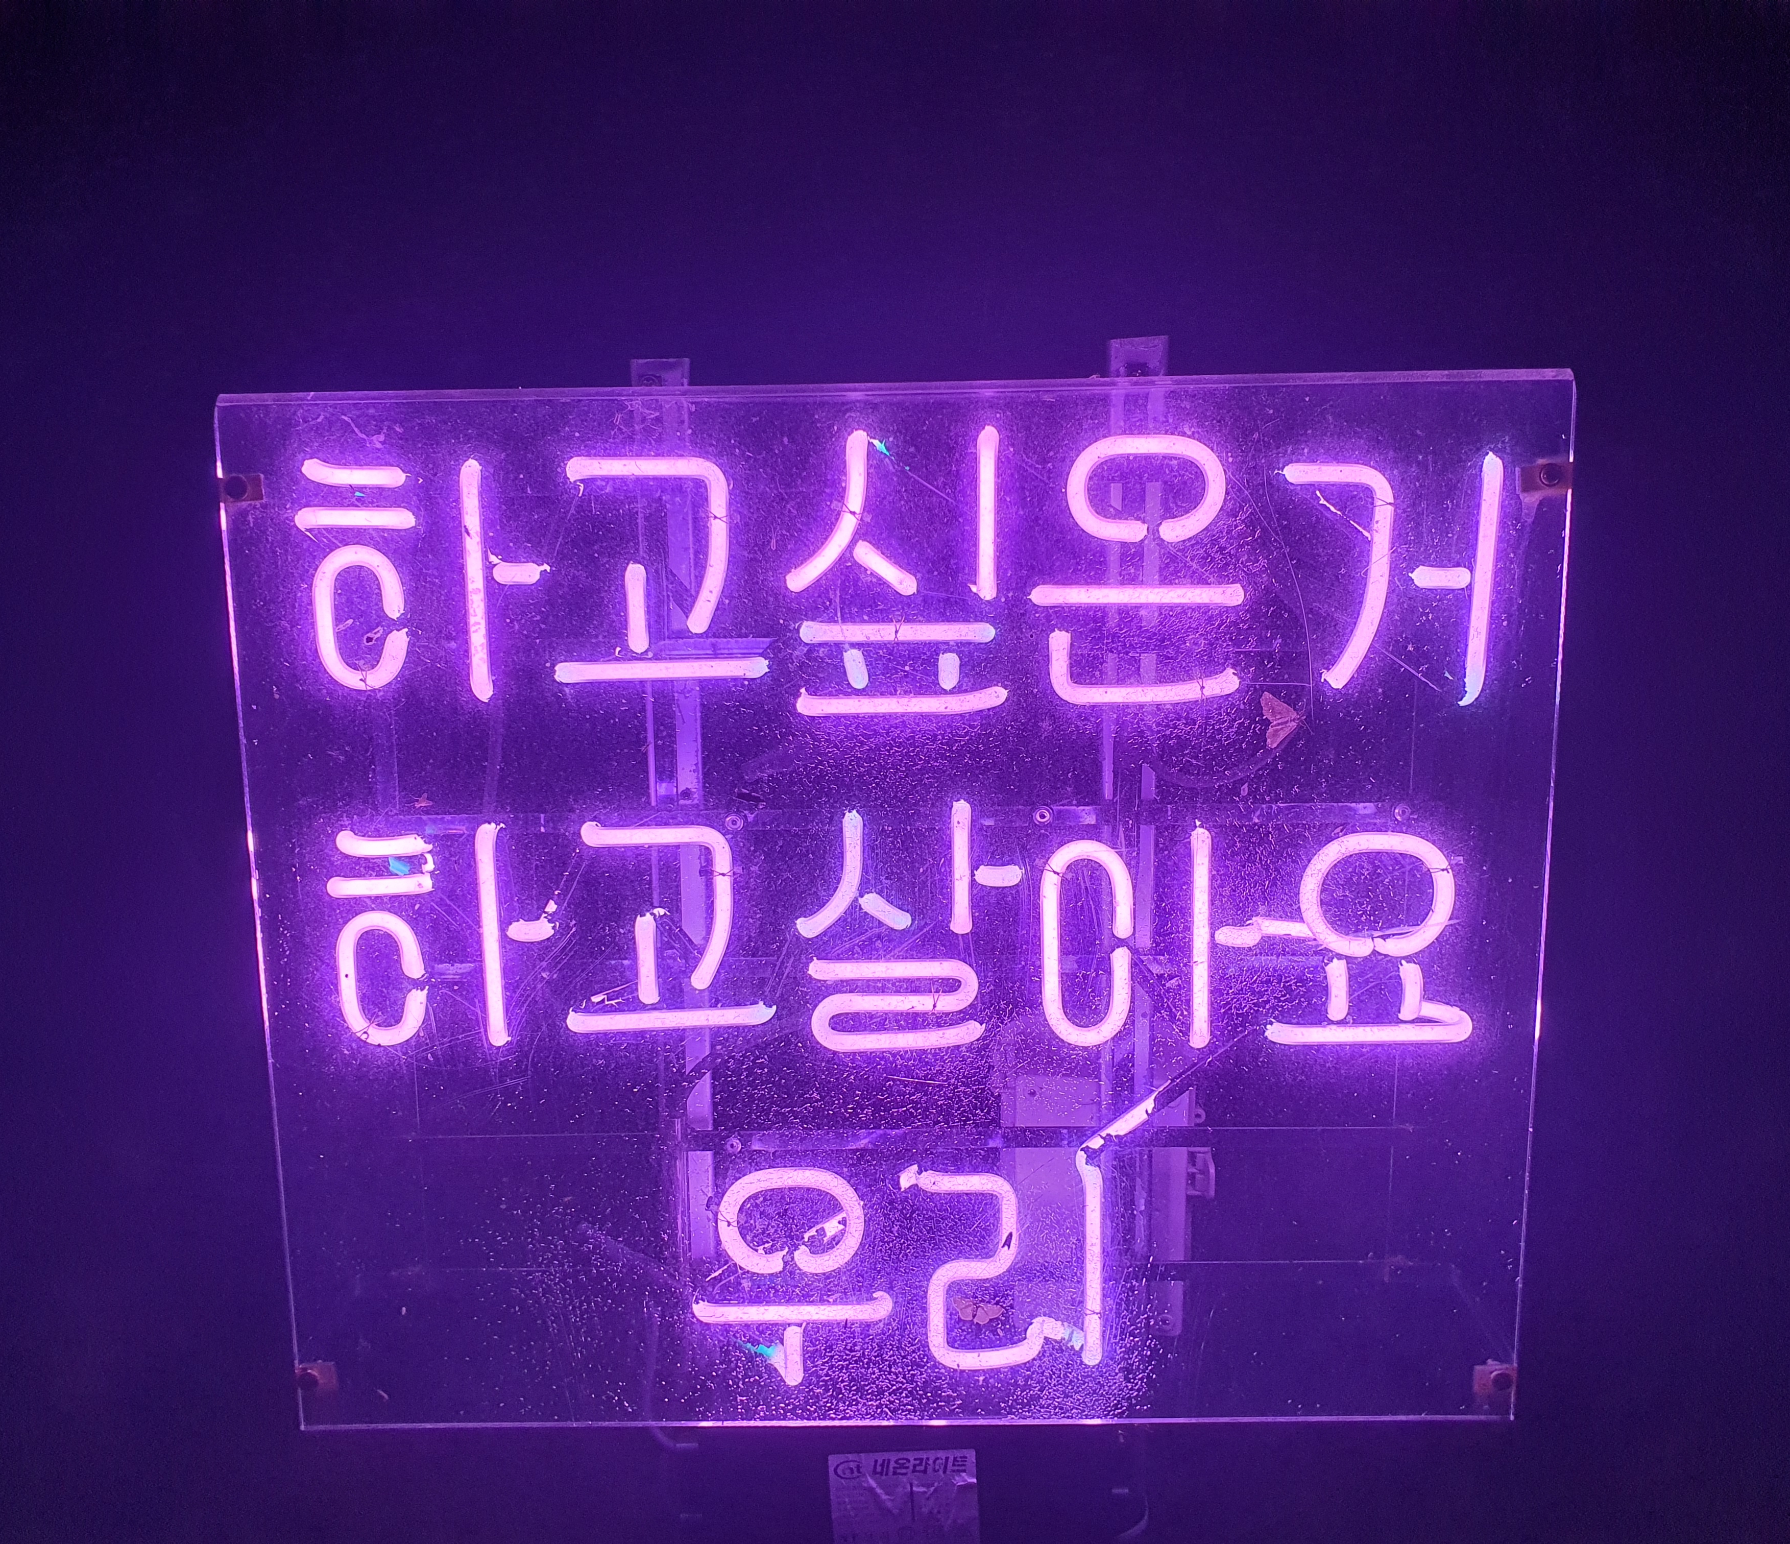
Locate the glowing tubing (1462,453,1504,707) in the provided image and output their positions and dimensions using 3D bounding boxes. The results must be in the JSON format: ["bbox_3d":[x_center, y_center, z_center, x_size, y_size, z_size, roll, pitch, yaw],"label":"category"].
[{"bbox_3d":[0.317,-0.103,0.834,0.013,0.136,0.011,1,10,1],"label":"glowing tubing"}]

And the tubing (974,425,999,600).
[{"bbox_3d":[0.053,-0.150,0.899,0.012,0.100,0.014,0,10,1],"label":"tubing"}]

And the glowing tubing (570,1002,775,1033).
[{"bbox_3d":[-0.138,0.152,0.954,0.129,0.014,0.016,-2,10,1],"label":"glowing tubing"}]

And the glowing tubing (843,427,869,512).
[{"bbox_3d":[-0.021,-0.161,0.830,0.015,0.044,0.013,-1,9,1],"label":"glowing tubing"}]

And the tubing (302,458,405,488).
[{"bbox_3d":[-0.292,-0.161,0.833,0.055,0.015,0.013,-1,9,1],"label":"tubing"}]

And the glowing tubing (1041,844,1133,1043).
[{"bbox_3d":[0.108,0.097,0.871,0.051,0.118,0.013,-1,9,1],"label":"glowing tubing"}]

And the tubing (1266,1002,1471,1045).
[{"bbox_3d":[0.291,0.154,0.948,0.125,0.028,0.024,-1,10,1],"label":"tubing"}]

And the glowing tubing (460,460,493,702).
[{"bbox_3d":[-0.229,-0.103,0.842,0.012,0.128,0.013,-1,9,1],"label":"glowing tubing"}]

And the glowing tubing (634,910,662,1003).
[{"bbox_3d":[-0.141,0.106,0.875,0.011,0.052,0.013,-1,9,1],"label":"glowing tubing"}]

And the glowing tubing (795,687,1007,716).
[{"bbox_3d":[0.004,-0.042,0.919,0.125,0.016,0.016,-1,10,1],"label":"glowing tubing"}]

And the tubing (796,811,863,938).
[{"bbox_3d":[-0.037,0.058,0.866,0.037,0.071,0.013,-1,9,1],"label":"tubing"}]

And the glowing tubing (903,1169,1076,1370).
[{"bbox_3d":[0.056,0.292,0.907,0.100,0.124,0.016,-1,10,1],"label":"glowing tubing"}]

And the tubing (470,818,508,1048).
[{"bbox_3d":[-0.227,0.093,0.874,0.013,0.128,0.013,-1,9,1],"label":"tubing"}]

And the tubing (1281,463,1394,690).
[{"bbox_3d":[0.259,-0.113,0.903,0.065,0.131,0.015,-1,10,1],"label":"tubing"}]

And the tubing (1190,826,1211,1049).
[{"bbox_3d":[0.172,0.094,0.870,0.011,0.129,0.011,-1,10,1],"label":"tubing"}]

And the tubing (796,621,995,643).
[{"bbox_3d":[0.001,-0.076,0.844,0.107,0.011,0.011,0,10,1],"label":"tubing"}]

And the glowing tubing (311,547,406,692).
[{"bbox_3d":[-0.292,-0.084,0.847,0.050,0.080,0.013,-1,10,1],"label":"glowing tubing"}]

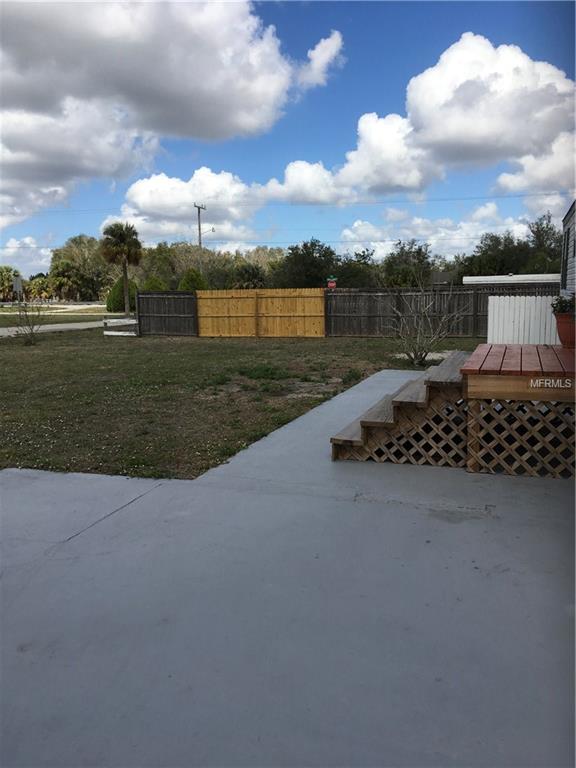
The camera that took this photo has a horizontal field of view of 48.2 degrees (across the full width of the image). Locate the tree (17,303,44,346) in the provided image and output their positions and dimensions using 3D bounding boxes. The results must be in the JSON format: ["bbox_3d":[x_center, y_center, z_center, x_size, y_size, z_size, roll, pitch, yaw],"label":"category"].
[{"bbox_3d":[-8.805,-2.043,22.000,0.950,1.473,0.950,-4,9,-21],"label":"tree"}]

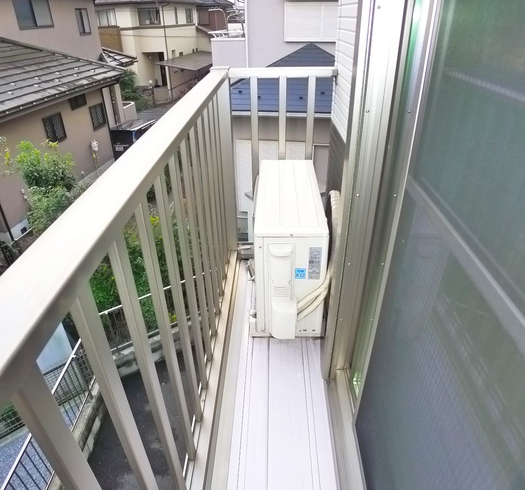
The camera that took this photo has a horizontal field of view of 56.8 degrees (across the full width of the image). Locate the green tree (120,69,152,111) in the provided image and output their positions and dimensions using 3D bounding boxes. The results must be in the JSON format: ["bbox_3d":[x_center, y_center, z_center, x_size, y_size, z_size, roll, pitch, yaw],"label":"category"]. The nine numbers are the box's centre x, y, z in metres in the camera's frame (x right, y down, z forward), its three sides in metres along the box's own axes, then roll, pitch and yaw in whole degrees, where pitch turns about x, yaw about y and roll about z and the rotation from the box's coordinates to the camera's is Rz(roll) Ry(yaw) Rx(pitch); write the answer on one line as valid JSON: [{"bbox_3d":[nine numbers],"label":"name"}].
[{"bbox_3d":[-6.673,-8.055,25.300,1.800,2.100,1.700,3,27,6],"label":"green tree"}]

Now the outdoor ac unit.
[{"bbox_3d":[0.125,-0.035,2.380,0.295,0.520,0.860,0,27,1],"label":"outdoor ac unit"}]

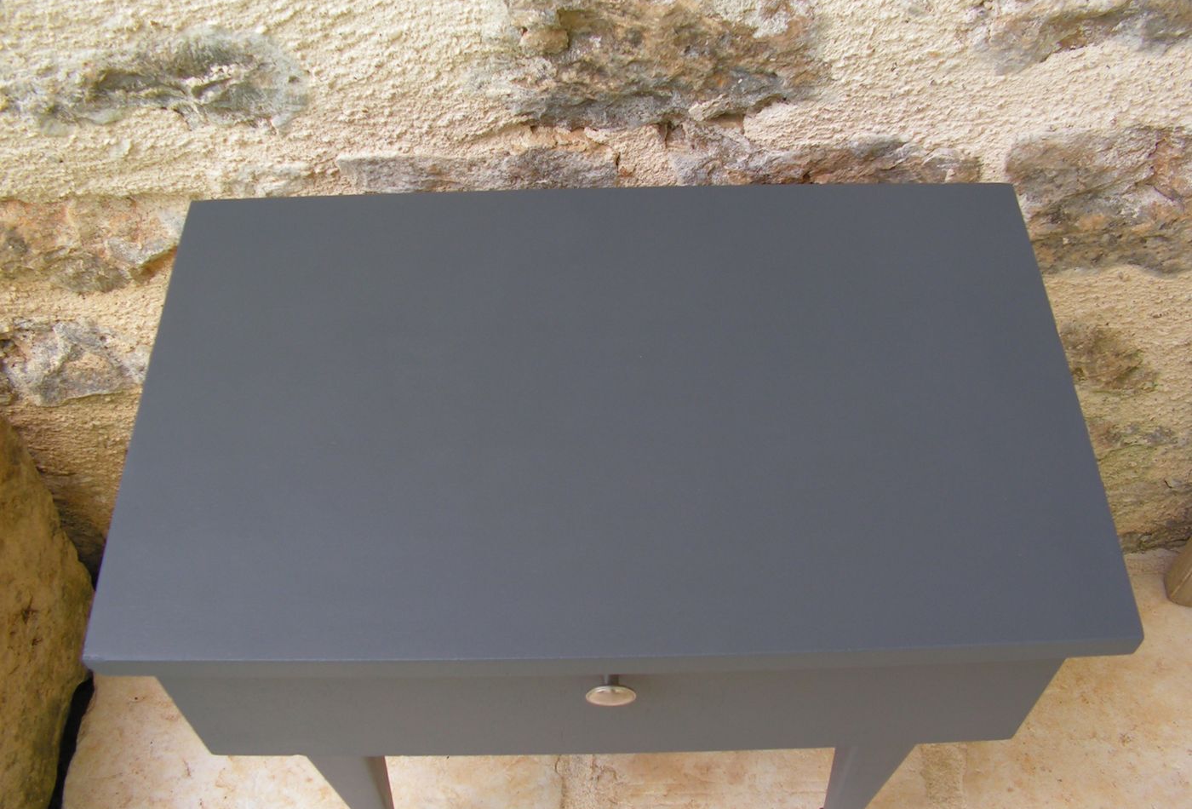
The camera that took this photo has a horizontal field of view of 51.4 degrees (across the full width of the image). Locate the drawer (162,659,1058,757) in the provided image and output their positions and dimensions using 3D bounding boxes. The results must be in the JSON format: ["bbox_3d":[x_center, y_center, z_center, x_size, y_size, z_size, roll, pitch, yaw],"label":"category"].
[{"bbox_3d":[0.006,0.052,0.793,0.508,0.164,0.289,-1,54,0],"label":"drawer"}]

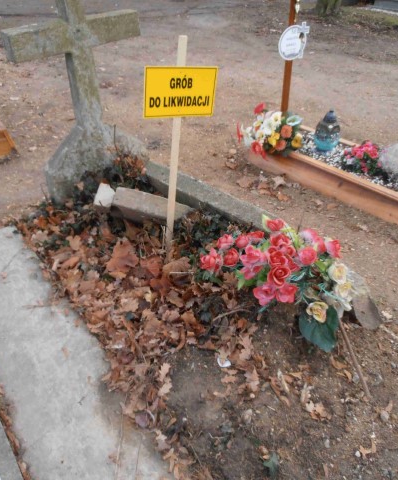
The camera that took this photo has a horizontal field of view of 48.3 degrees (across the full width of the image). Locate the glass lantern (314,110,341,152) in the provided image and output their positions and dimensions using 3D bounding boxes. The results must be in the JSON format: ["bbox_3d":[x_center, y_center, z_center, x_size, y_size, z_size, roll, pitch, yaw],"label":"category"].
[{"bbox_3d":[1.031,-0.870,3.560,0.200,0.315,0.200,9,36,14],"label":"glass lantern"}]

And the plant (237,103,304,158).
[{"bbox_3d":[0.585,-0.897,3.650,0.520,0.380,0.420,5,35,8],"label":"plant"}]

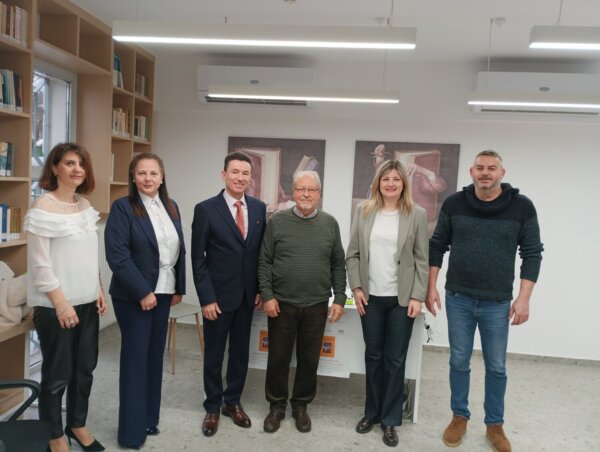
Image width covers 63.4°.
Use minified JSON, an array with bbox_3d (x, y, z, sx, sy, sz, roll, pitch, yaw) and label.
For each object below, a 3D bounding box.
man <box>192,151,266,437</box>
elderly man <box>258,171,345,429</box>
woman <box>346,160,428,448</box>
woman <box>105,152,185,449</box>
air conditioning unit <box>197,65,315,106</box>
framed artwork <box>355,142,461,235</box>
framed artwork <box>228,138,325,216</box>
[{"bbox_3d":[-0.447,0.396,3.057,0.490,1.718,0.340,1,6,-26],"label":"man"},{"bbox_3d":[-0.012,0.465,3.090,0.540,1.623,0.330,3,5,-2],"label":"elderly man"},{"bbox_3d":[0.553,0.451,3.062,0.500,1.716,0.340,4,5,8],"label":"woman"},{"bbox_3d":[-0.888,0.415,2.833,0.480,1.673,0.360,0,6,-34],"label":"woman"},{"bbox_3d":[-0.390,-1.285,4.529,1.090,0.320,0.230,4,5,7],"label":"air conditioning unit"},{"bbox_3d":[0.970,-0.295,4.539,0.945,0.950,0.030,4,5,7],"label":"framed artwork"},{"bbox_3d":[-0.245,-0.358,4.687,0.940,0.950,0.030,4,5,7],"label":"framed artwork"}]

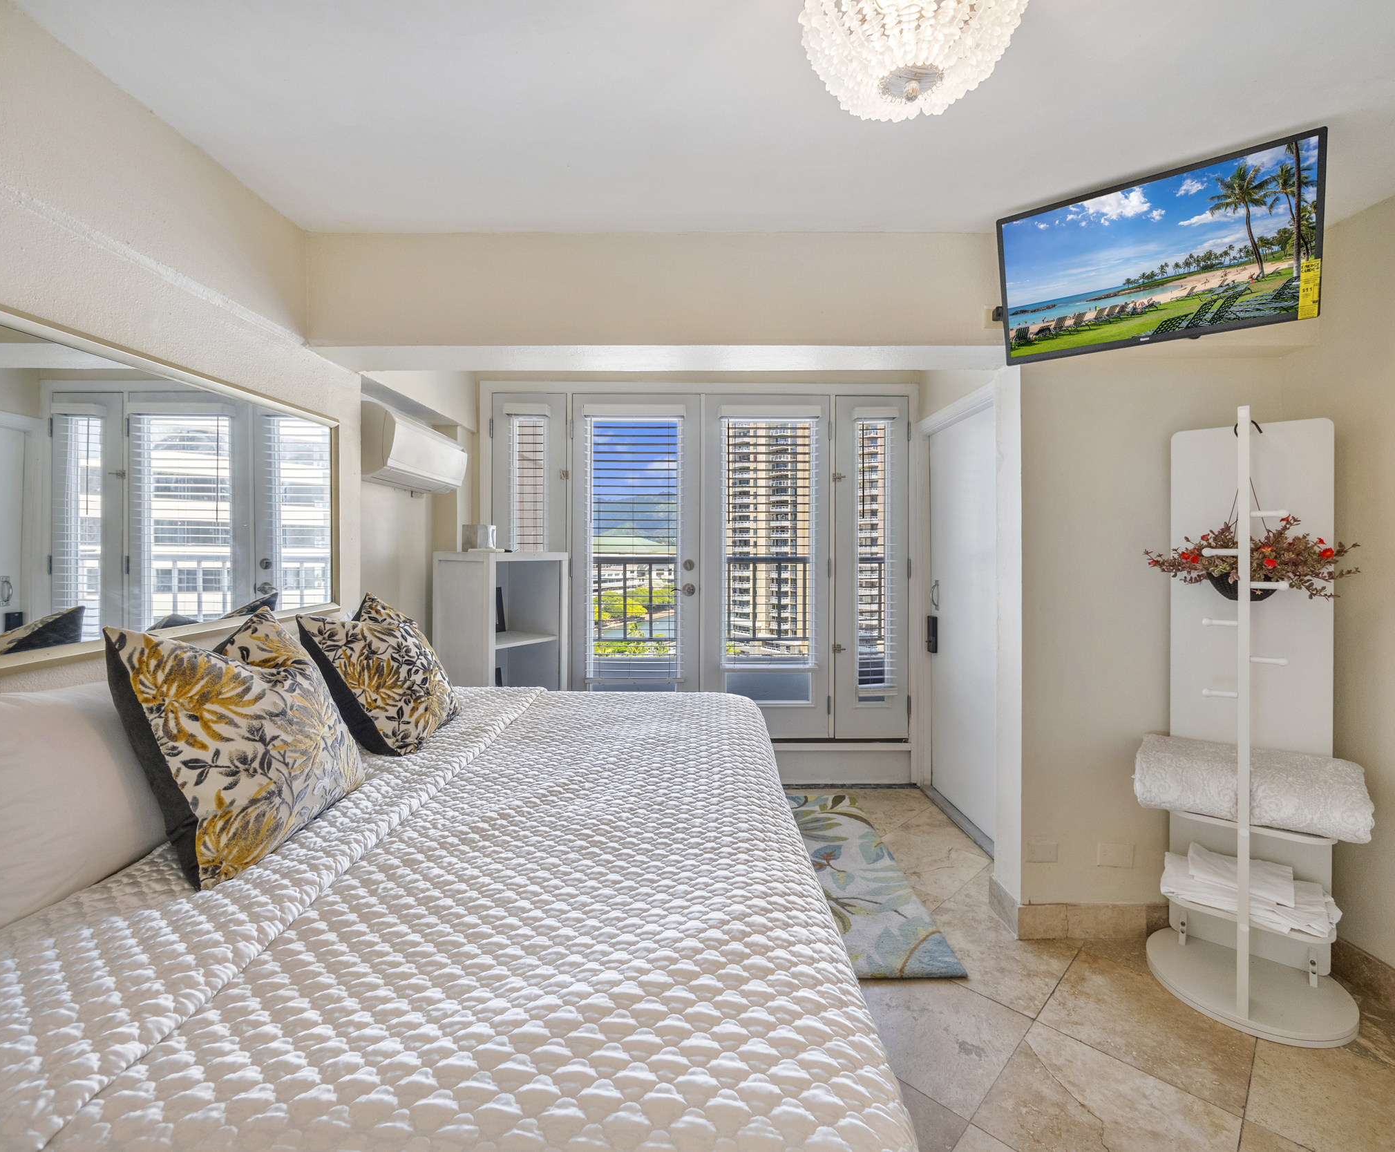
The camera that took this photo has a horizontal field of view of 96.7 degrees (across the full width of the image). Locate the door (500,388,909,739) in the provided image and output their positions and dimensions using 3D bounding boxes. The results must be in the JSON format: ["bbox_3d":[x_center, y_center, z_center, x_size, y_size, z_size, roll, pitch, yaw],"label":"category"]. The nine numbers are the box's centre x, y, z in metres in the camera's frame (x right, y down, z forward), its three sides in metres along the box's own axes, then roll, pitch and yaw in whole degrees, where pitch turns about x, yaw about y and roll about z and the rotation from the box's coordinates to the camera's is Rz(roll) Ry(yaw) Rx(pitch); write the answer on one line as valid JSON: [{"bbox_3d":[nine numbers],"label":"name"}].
[{"bbox_3d":[0.018,-0.050,3.660,2.460,2.050,0.080,0,2,-1],"label":"door"}]

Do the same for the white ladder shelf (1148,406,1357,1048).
[{"bbox_3d":[1.722,0.408,1.930,0.490,1.800,0.410,1,2,35],"label":"white ladder shelf"}]

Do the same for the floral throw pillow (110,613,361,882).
[{"bbox_3d":[-0.955,0.309,1.320,0.170,0.480,0.490,-24,2,-1],"label":"floral throw pillow"}]

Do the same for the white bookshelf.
[{"bbox_3d":[-0.995,0.560,3.178,0.415,1.350,0.515,1,2,32],"label":"white bookshelf"}]

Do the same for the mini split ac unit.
[{"bbox_3d":[-1.345,-0.560,2.930,0.215,0.295,0.810,0,2,-1],"label":"mini split ac unit"}]

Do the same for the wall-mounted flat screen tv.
[{"bbox_3d":[1.288,-0.896,1.792,0.730,0.435,0.070,-1,17,36],"label":"wall-mounted flat screen tv"}]

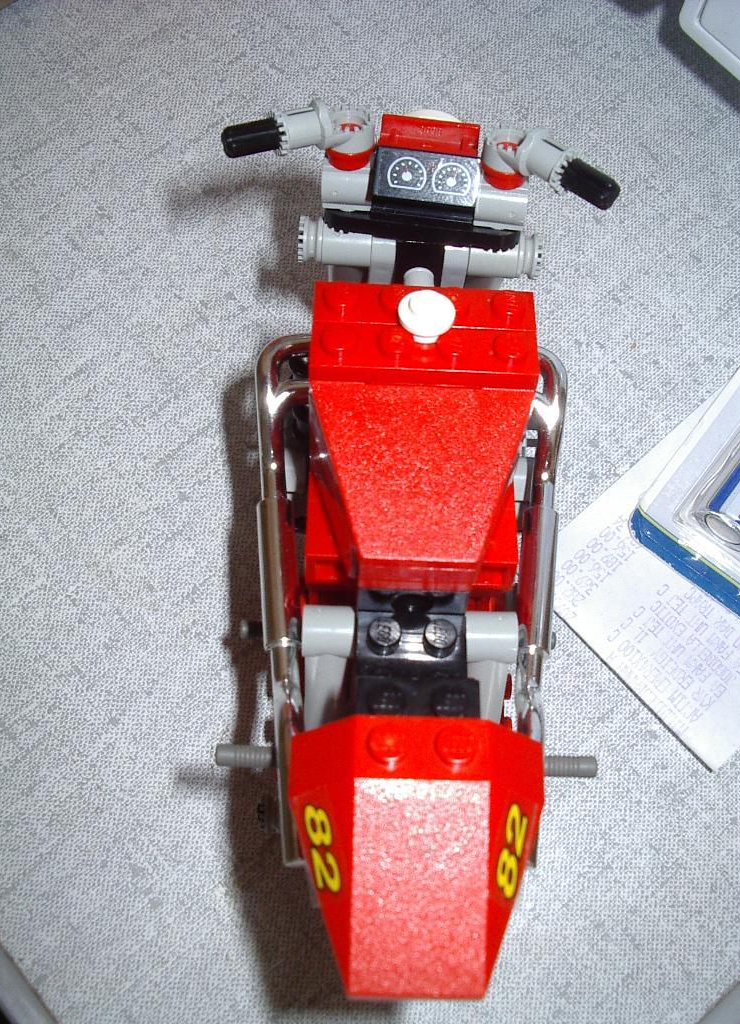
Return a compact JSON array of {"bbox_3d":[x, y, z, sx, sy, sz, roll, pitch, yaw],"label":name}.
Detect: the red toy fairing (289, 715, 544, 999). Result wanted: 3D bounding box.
[{"bbox_3d":[0.006,0.042,0.137,0.032,0.011,0.032,2,58,-1],"label":"red toy fairing"}]

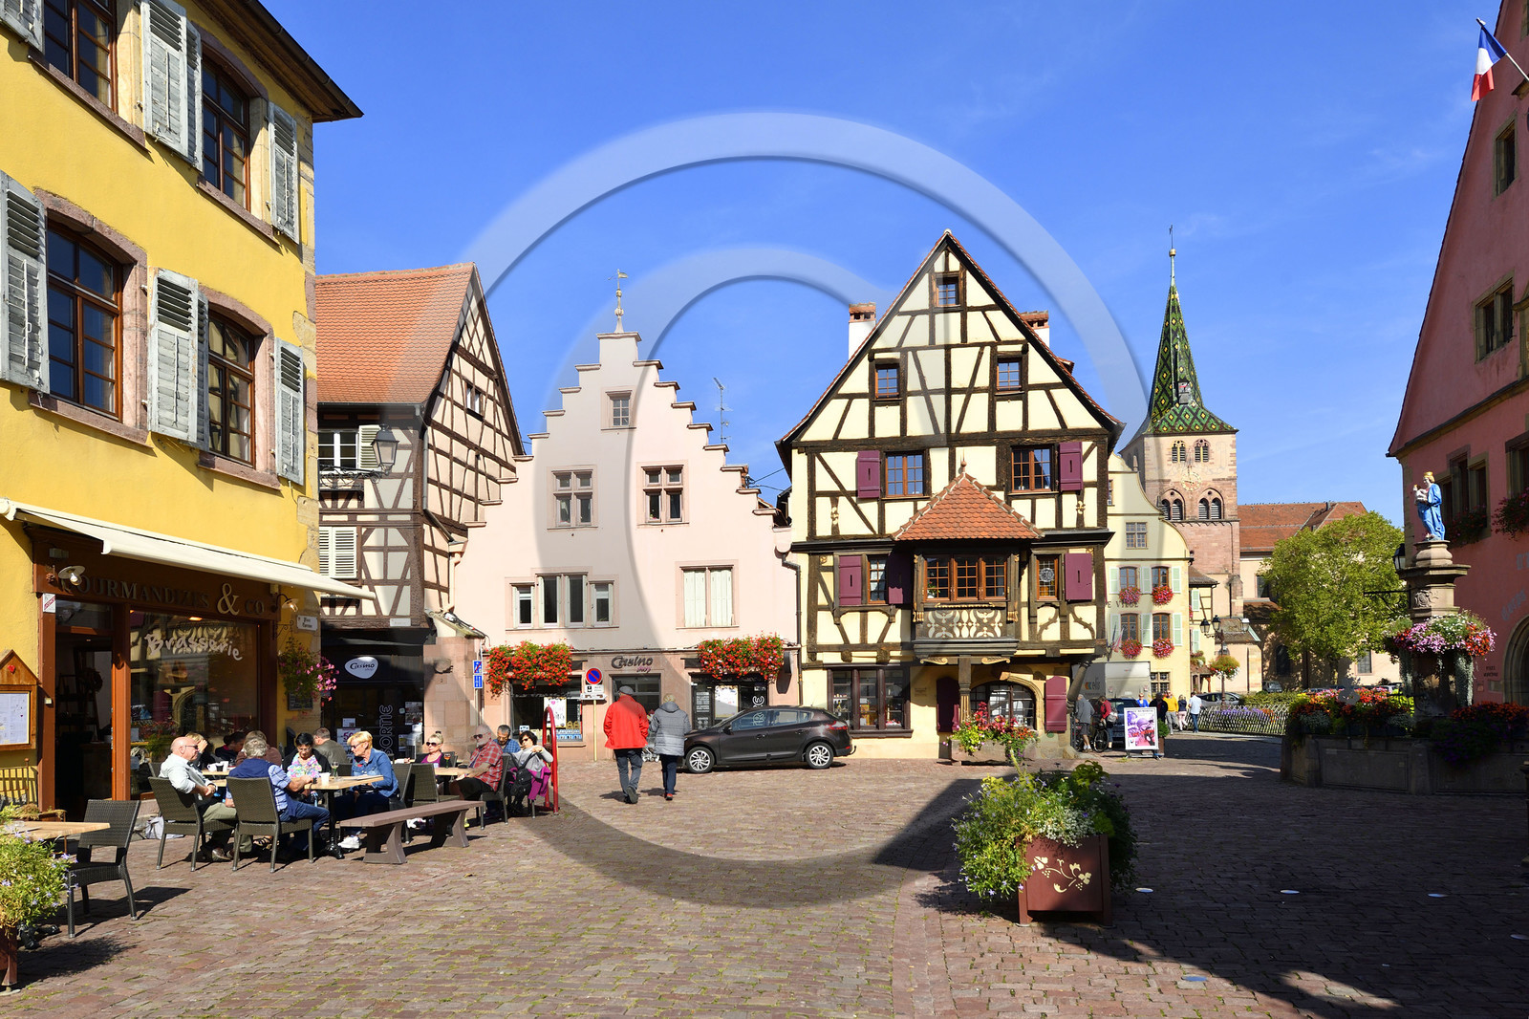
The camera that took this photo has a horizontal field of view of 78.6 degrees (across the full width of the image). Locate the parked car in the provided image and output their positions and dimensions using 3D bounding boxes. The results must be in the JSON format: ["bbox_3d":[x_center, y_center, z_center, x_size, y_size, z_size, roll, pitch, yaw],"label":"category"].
[{"bbox_3d":[-0.120,5.270,21.700,4.290,1.460,1.810,0,-7,-3],"label":"parked car"}]

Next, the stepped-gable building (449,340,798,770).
[{"bbox_3d":[-3.084,1.526,28.443,8.900,10.900,9.000,-1,-7,6],"label":"stepped-gable building"}]

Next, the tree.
[{"bbox_3d":[36.488,6.058,60.000,8.600,11.600,8.600,0,-7,0],"label":"tree"}]

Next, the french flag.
[{"bbox_3d":[15.650,-9.600,20.100,0.680,1.550,0.350,-1,-7,9],"label":"french flag"}]

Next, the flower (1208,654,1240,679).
[{"bbox_3d":[20.162,6.891,41.000,1.240,1.050,1.240,0,-7,0],"label":"flower"}]

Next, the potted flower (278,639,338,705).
[{"bbox_3d":[-6.550,2.330,13.400,0.700,0.920,0.750,-1,-7,8],"label":"potted flower"}]

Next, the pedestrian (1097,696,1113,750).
[{"bbox_3d":[10.260,6.406,28.000,0.480,1.640,0.520,3,-8,-24],"label":"pedestrian"}]

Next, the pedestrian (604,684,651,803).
[{"bbox_3d":[-2.070,3.540,14.100,0.660,1.750,0.500,0,-7,-3],"label":"pedestrian"}]

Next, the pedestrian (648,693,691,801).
[{"bbox_3d":[-1.470,3.700,14.500,0.600,1.650,0.400,0,-7,3],"label":"pedestrian"}]

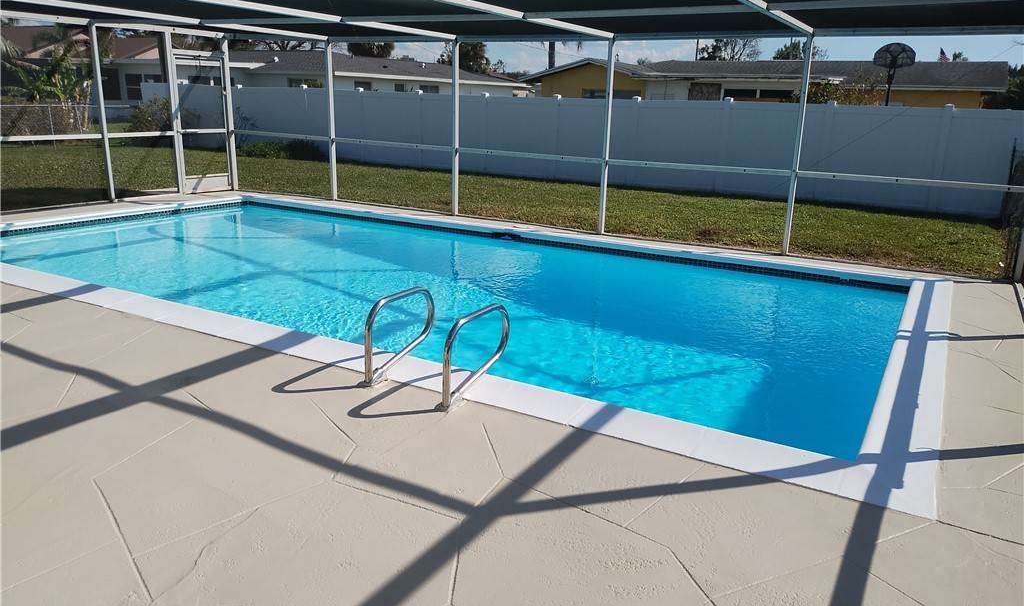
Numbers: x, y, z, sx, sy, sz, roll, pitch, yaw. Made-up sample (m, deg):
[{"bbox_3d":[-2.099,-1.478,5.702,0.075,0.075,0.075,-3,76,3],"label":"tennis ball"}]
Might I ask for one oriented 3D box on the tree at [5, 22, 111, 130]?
[{"bbox_3d":[-15.636,-7.768,25.481,3.300,3.700,3.200,-7,18,-30],"label":"tree"}]

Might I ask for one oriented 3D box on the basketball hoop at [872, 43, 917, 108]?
[{"bbox_3d":[10.991,-5.692,21.570,1.120,3.550,1.250,10,17,27],"label":"basketball hoop"}]

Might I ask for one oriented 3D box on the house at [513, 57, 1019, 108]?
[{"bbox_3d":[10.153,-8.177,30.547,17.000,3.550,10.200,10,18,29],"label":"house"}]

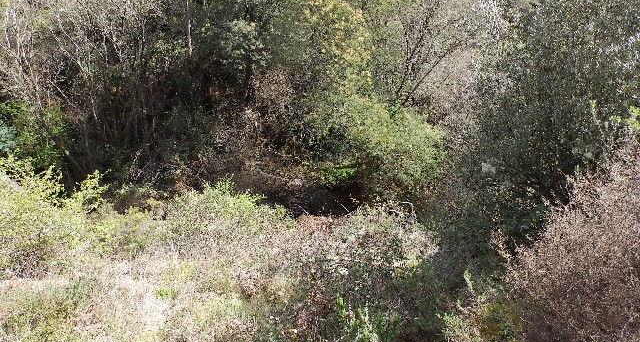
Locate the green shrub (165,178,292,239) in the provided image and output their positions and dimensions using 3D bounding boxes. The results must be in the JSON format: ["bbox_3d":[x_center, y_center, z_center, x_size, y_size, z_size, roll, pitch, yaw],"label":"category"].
[{"bbox_3d":[-2.362,0.981,10.500,3.200,1.400,2.100,0,21,0],"label":"green shrub"}]

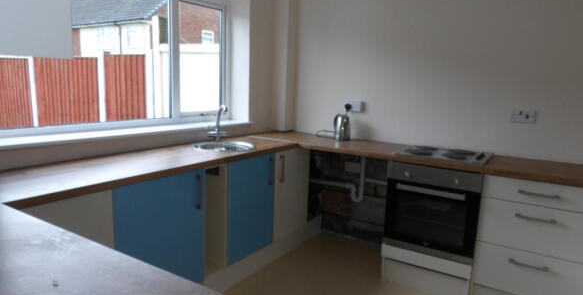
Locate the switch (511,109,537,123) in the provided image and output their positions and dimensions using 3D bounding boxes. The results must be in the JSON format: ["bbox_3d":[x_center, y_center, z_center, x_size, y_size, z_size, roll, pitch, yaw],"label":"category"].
[{"bbox_3d":[1.611,-0.212,2.797,0.146,0.086,0.018,8,11,32],"label":"switch"}]

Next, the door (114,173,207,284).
[{"bbox_3d":[-0.693,0.513,2.202,0.022,0.713,0.592,8,11,32],"label":"door"}]

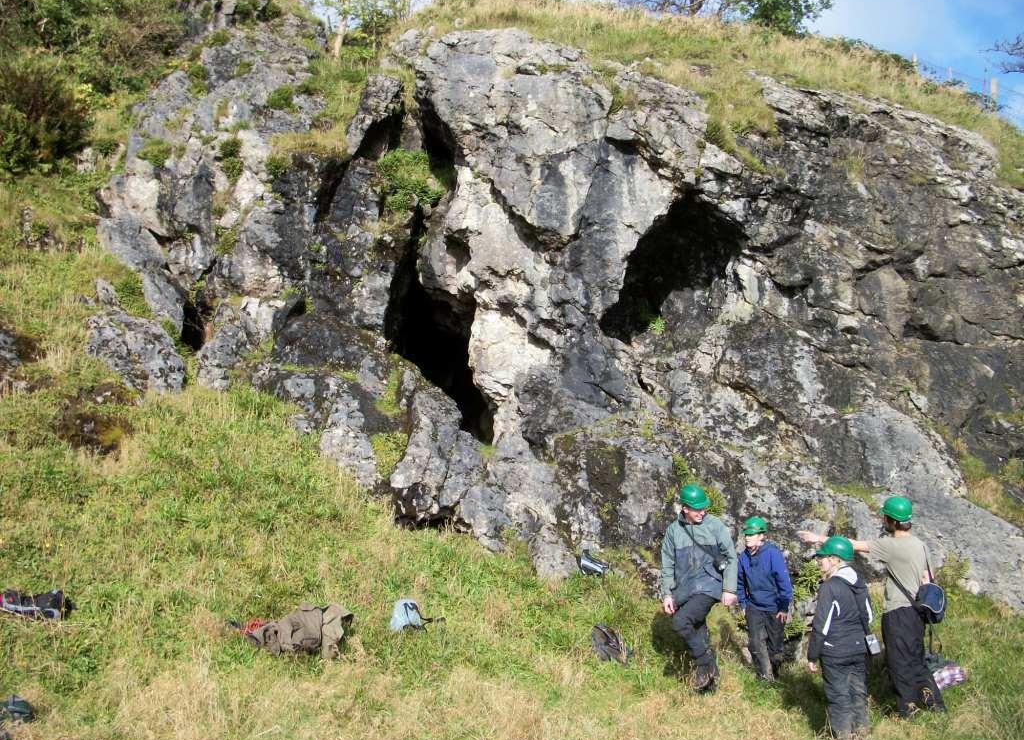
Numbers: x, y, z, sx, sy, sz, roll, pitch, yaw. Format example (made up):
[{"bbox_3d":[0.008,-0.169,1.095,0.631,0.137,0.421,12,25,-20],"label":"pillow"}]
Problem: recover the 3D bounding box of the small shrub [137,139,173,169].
[{"bbox_3d":[-5.593,-3.387,16.200,0.560,0.450,0.450,0,-8,0],"label":"small shrub"}]

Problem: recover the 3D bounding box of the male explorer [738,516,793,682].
[{"bbox_3d":[2.277,2.061,9.300,0.480,1.500,0.340,-3,-8,25],"label":"male explorer"}]

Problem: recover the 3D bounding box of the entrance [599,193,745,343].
[{"bbox_3d":[1.941,-1.247,12.600,1.780,1.800,1.200,-2,-8,12],"label":"entrance"}]

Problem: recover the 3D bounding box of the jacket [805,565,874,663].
[{"bbox_3d":[2.562,1.905,8.100,0.500,0.750,0.360,5,-9,-35],"label":"jacket"}]

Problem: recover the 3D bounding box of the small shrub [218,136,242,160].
[{"bbox_3d":[-4.078,-3.209,15.000,0.350,0.350,0.300,2,-7,-16],"label":"small shrub"}]

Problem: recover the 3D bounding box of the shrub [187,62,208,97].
[{"bbox_3d":[-4.921,-4.561,16.200,0.350,0.560,0.320,2,-7,-17],"label":"shrub"}]

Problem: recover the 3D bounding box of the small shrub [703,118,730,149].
[{"bbox_3d":[2.620,-3.002,13.200,0.330,0.410,0.300,-1,-7,12],"label":"small shrub"}]

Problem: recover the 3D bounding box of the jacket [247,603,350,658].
[{"bbox_3d":[-1.897,2.315,9.200,0.950,0.340,0.500,0,-8,0],"label":"jacket"}]

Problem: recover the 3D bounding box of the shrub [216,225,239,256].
[{"bbox_3d":[-4.177,-1.901,15.200,0.320,0.450,0.260,0,-8,0],"label":"shrub"}]

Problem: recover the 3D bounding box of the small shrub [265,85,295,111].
[{"bbox_3d":[-3.548,-4.158,15.800,0.460,0.400,0.380,2,-7,-13],"label":"small shrub"}]

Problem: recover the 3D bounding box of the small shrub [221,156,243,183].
[{"bbox_3d":[-4.009,-2.866,14.800,0.320,0.370,0.280,2,-7,-16],"label":"small shrub"}]

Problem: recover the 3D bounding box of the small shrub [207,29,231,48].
[{"bbox_3d":[-4.819,-5.443,17.000,0.390,0.330,0.340,2,-7,-16],"label":"small shrub"}]

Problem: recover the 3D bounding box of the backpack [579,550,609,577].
[{"bbox_3d":[0.866,2.056,11.000,0.330,0.280,0.240,-1,-7,11],"label":"backpack"}]

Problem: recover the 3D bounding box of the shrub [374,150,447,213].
[{"bbox_3d":[-1.369,-2.567,14.100,0.950,0.850,0.760,0,-8,0],"label":"shrub"}]

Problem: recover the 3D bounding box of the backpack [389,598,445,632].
[{"bbox_3d":[-0.904,2.324,9.800,0.460,0.280,0.320,-1,-8,6],"label":"backpack"}]

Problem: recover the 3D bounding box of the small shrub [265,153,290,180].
[{"bbox_3d":[-3.578,-3.105,15.800,0.400,0.410,0.320,0,-8,0],"label":"small shrub"}]

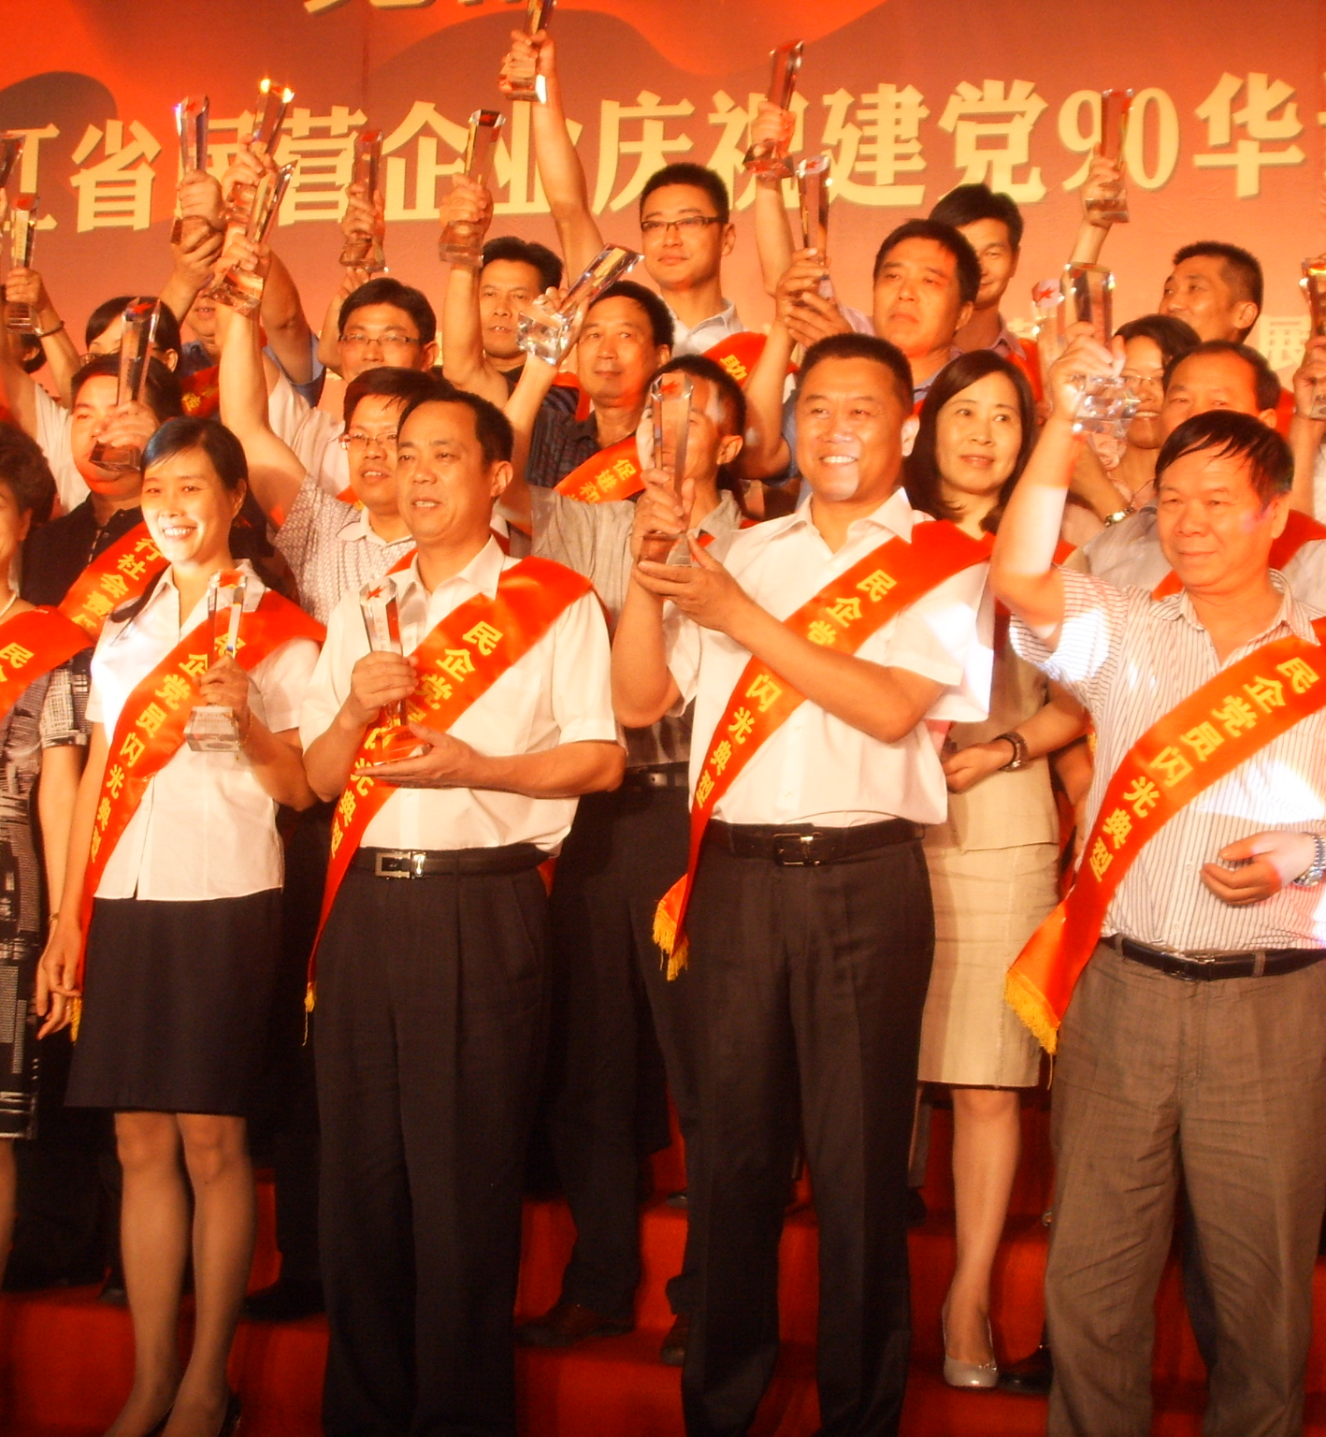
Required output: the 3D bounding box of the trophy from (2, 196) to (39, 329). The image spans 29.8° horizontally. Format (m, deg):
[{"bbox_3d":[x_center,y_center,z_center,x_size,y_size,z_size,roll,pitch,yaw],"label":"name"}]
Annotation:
[{"bbox_3d":[-1.288,-0.909,5.000,0.075,0.265,0.072,5,8,10],"label":"trophy"}]

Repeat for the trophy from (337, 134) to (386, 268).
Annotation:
[{"bbox_3d":[-0.575,-0.988,4.750,0.075,0.250,0.065,3,-3,9],"label":"trophy"}]

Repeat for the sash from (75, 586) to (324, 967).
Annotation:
[{"bbox_3d":[-0.724,0.101,3.880,0.360,0.630,0.250,1,-3,14],"label":"sash"}]

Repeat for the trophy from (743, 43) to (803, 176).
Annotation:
[{"bbox_3d":[0.215,-1.159,4.750,0.080,0.250,0.070,8,-3,6],"label":"trophy"}]

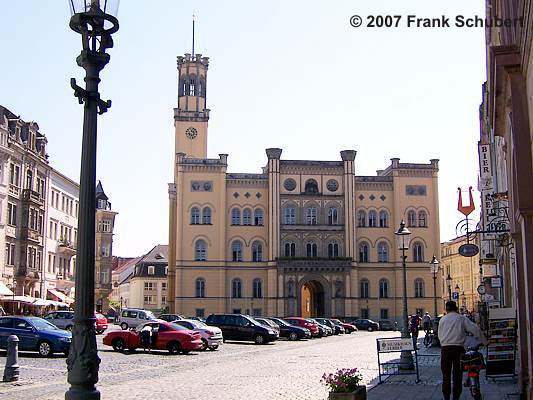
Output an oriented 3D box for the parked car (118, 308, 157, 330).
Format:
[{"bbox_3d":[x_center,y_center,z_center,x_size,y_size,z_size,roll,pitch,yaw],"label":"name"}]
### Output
[{"bbox_3d":[-11.339,10.670,60.500,4.450,1.900,1.820,-5,-10,28],"label":"parked car"}]

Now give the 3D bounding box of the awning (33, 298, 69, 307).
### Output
[{"bbox_3d":[-18.170,8.622,57.000,2.600,0.750,3.200,0,-9,2],"label":"awning"}]

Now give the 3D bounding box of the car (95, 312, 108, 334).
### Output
[{"bbox_3d":[-12.848,8.832,48.500,1.700,1.480,4.000,5,-11,-30],"label":"car"}]

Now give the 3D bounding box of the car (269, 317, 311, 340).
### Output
[{"bbox_3d":[0.661,8.542,44.872,4.400,1.450,1.740,-3,-10,19],"label":"car"}]

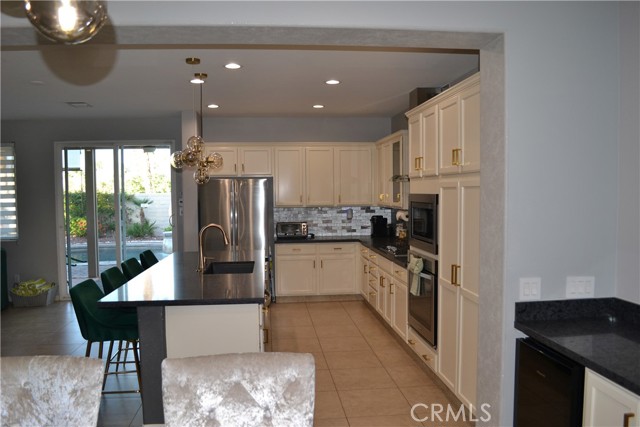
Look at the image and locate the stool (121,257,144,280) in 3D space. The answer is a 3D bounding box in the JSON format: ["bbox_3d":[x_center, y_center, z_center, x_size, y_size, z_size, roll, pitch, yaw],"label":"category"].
[{"bbox_3d":[-1.679,0.950,4.873,0.540,0.940,0.460,0,2,-6],"label":"stool"}]

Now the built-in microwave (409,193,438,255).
[{"bbox_3d":[1.094,0.073,4.218,0.420,0.485,0.750,-1,2,-6],"label":"built-in microwave"}]

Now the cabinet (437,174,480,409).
[{"bbox_3d":[1.301,0.532,3.469,0.610,1.590,0.870,-1,2,-7],"label":"cabinet"}]

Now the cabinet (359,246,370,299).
[{"bbox_3d":[0.954,0.855,7.050,0.600,0.800,0.550,0,2,-6],"label":"cabinet"}]

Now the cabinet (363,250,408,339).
[{"bbox_3d":[1.077,0.901,5.873,0.600,0.800,2.060,0,2,-6],"label":"cabinet"}]

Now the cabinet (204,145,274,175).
[{"bbox_3d":[-1.201,-0.781,7.088,0.990,0.492,0.330,-1,2,-7],"label":"cabinet"}]

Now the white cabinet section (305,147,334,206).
[{"bbox_3d":[-0.025,-0.559,7.432,0.457,0.899,0.322,0,2,-7],"label":"white cabinet section"}]

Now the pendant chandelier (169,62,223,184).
[{"bbox_3d":[-1.115,-0.798,4.294,0.460,1.081,0.530,-1,2,-7],"label":"pendant chandelier"}]

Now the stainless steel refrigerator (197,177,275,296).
[{"bbox_3d":[-1.183,0.436,6.826,0.935,1.815,0.780,0,2,-6],"label":"stainless steel refrigerator"}]

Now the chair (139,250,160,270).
[{"bbox_3d":[-1.644,0.894,5.263,0.500,0.955,0.460,-1,2,-7],"label":"chair"}]

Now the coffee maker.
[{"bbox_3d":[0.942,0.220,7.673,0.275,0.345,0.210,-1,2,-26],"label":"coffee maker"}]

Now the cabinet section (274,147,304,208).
[{"bbox_3d":[-0.476,-0.557,7.380,0.451,0.899,0.322,0,2,-7],"label":"cabinet section"}]

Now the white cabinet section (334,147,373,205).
[{"bbox_3d":[0.498,-0.561,7.493,0.595,0.899,0.322,0,2,-7],"label":"white cabinet section"}]

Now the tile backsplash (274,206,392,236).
[{"bbox_3d":[0.217,0.125,7.449,1.850,0.462,0.025,-1,2,-7],"label":"tile backsplash"}]

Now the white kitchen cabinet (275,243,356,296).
[{"bbox_3d":[-0.083,0.793,7.157,1.170,0.776,0.588,-1,2,-7],"label":"white kitchen cabinet"}]

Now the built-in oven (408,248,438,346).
[{"bbox_3d":[1.183,0.737,4.363,0.570,0.725,0.770,0,2,-6],"label":"built-in oven"}]

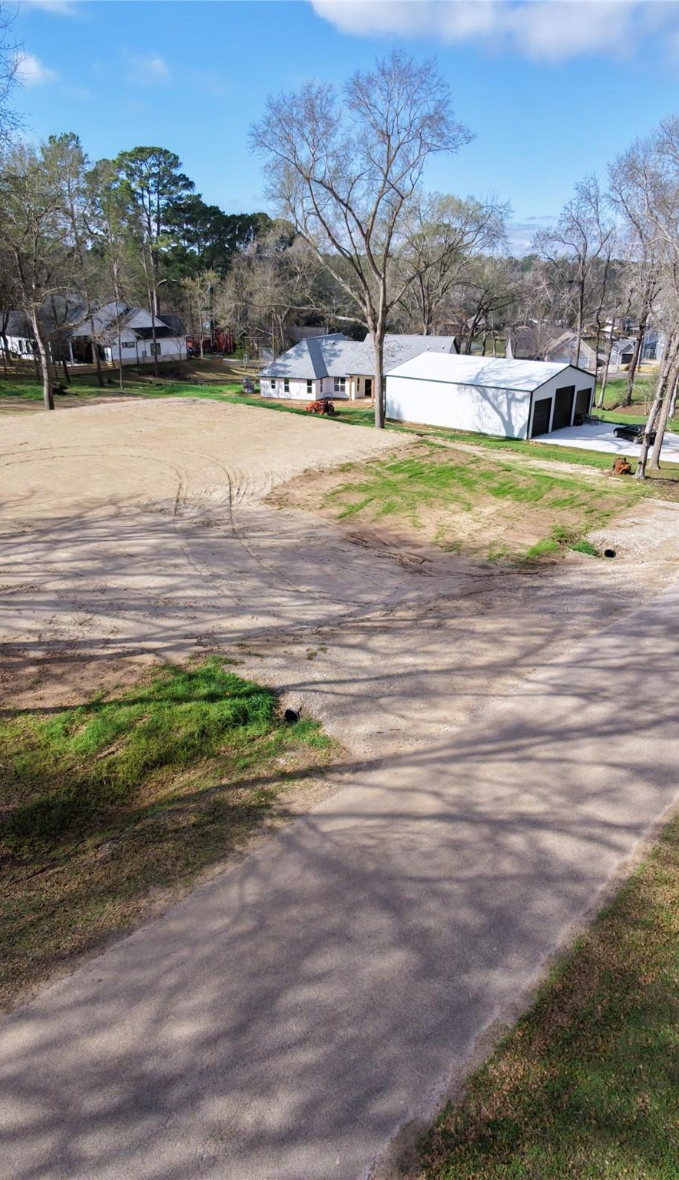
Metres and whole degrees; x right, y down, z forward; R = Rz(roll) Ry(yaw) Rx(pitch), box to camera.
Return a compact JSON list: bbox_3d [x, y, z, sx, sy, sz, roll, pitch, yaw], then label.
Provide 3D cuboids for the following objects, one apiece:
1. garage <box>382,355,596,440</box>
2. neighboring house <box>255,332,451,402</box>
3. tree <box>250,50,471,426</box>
[{"bbox_3d":[14.560,-19.428,70.460,16.050,5.690,12.070,20,31,39],"label":"garage"},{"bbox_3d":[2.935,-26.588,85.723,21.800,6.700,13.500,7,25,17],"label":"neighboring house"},{"bbox_3d":[1.738,-27.301,59.555,16.840,27.700,16.000,-1,24,0],"label":"tree"}]

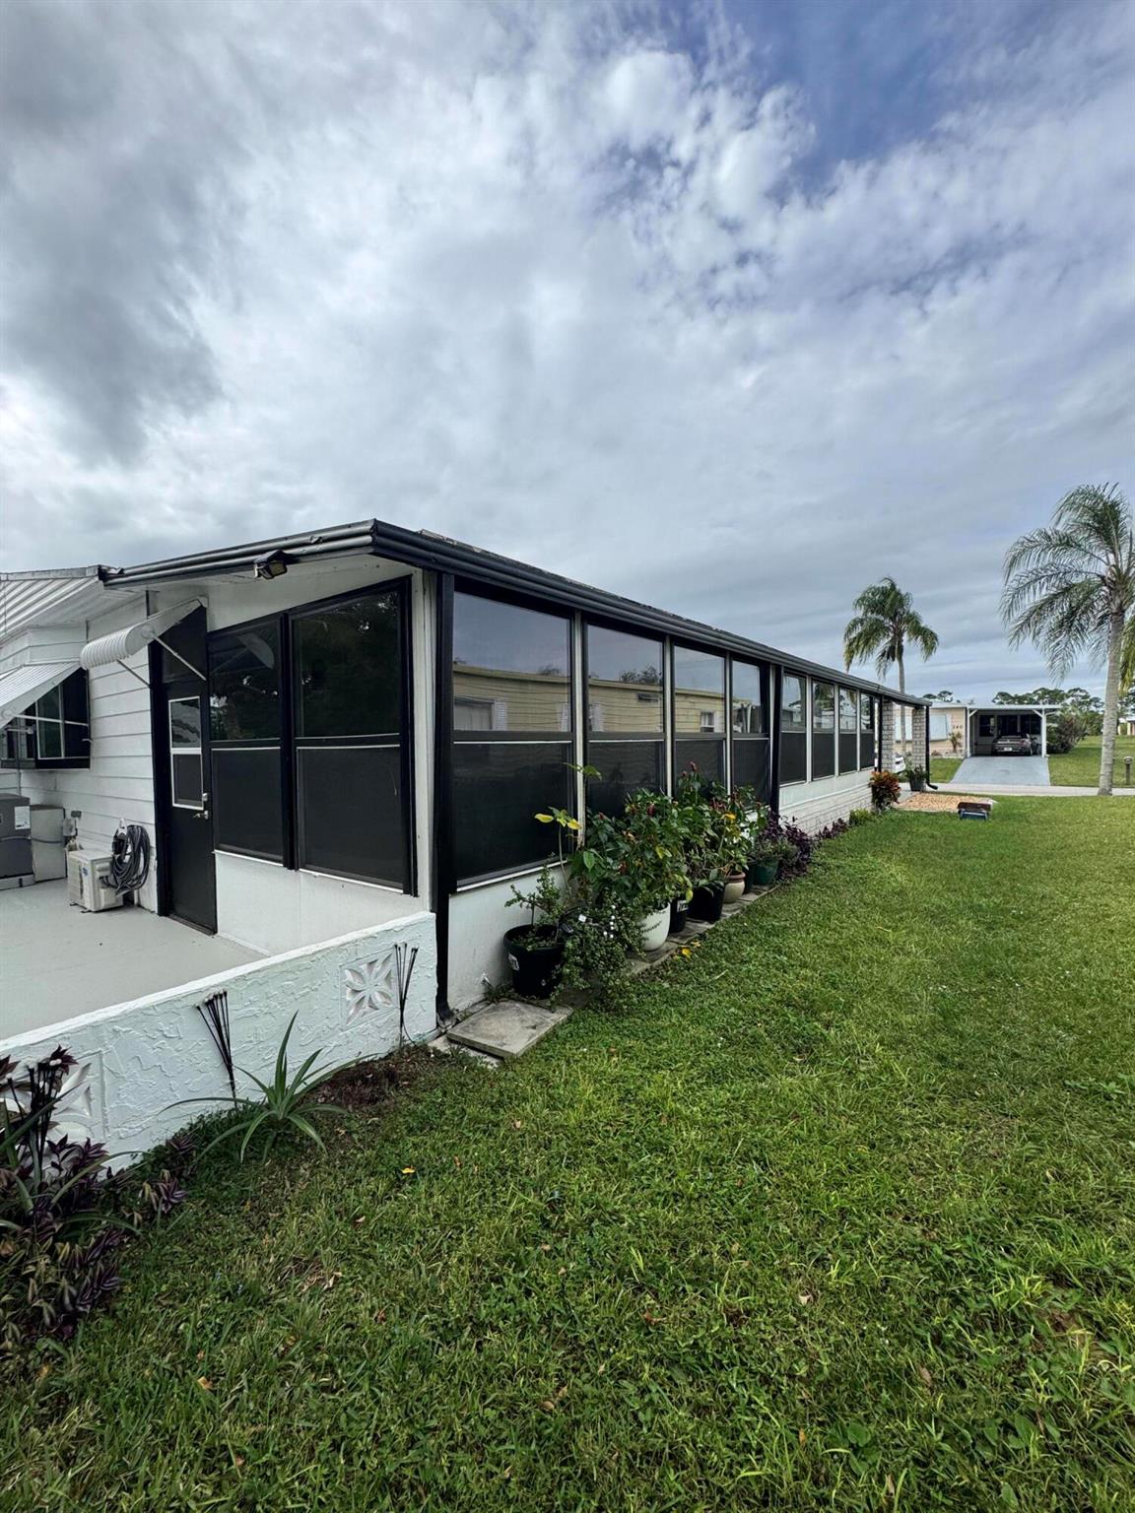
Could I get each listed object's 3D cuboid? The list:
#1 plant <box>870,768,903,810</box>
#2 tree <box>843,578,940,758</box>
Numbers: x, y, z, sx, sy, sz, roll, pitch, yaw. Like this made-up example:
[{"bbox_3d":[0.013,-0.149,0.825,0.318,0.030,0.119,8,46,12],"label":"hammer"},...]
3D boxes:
[{"bbox_3d":[5.820,0.623,11.200,0.600,0.770,0.580,-1,1,0],"label":"plant"},{"bbox_3d":[16.143,-4.301,30.500,4.500,9.100,4.500,-1,1,0],"label":"tree"}]

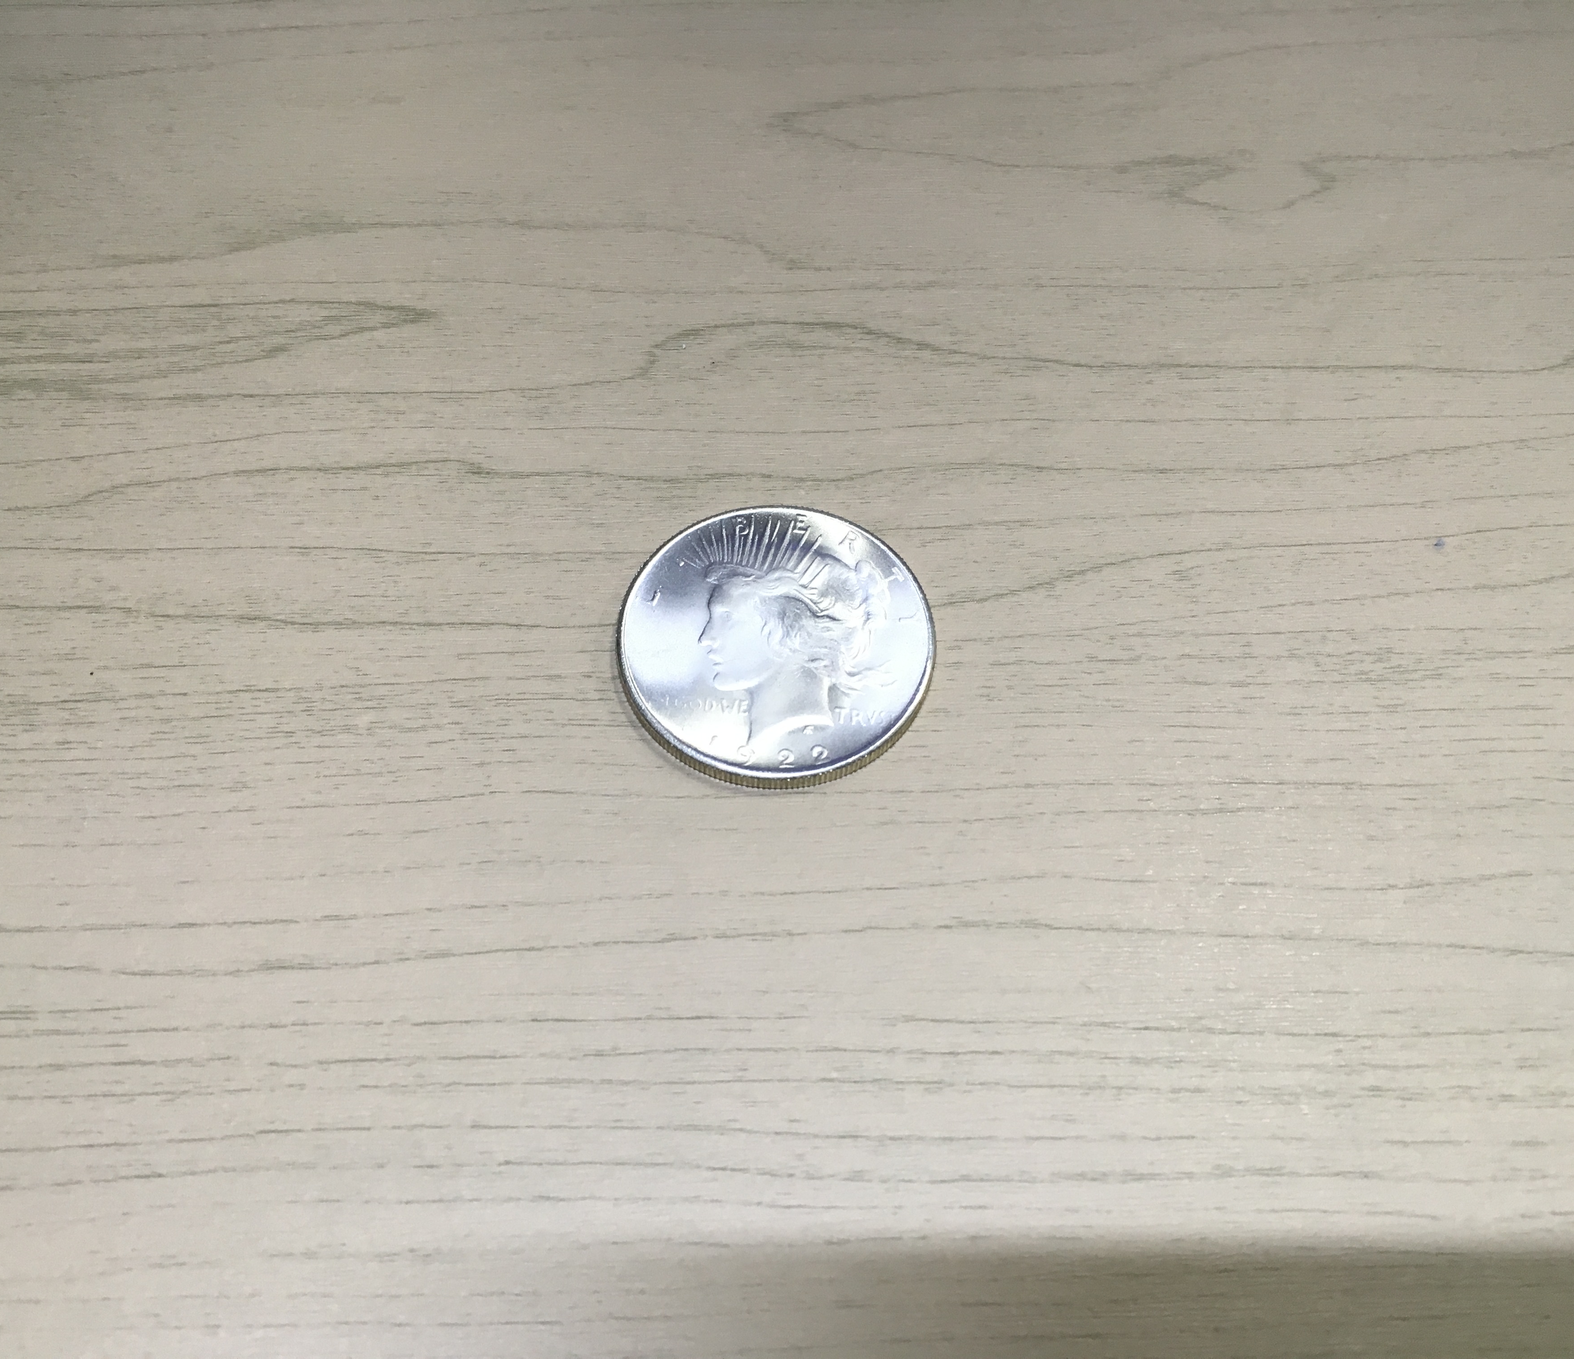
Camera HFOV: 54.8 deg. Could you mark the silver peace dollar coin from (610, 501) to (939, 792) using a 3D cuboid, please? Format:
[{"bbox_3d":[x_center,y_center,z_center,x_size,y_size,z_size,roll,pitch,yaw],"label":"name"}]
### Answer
[{"bbox_3d":[-0.001,-0.005,0.182,0.038,0.003,0.038,0,61,-1],"label":"silver peace dollar coin"}]

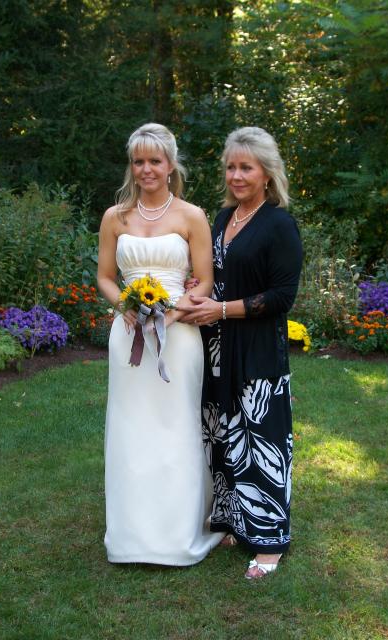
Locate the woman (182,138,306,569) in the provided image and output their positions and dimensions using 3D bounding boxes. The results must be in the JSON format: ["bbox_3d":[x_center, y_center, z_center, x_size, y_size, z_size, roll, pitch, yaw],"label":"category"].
[{"bbox_3d":[0.185,0.092,3.917,0.480,1.680,0.460,7,11,38],"label":"woman"}]

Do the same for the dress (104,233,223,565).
[{"bbox_3d":[-0.115,0.284,4.016,0.470,1.270,0.500,2,9,12],"label":"dress"}]

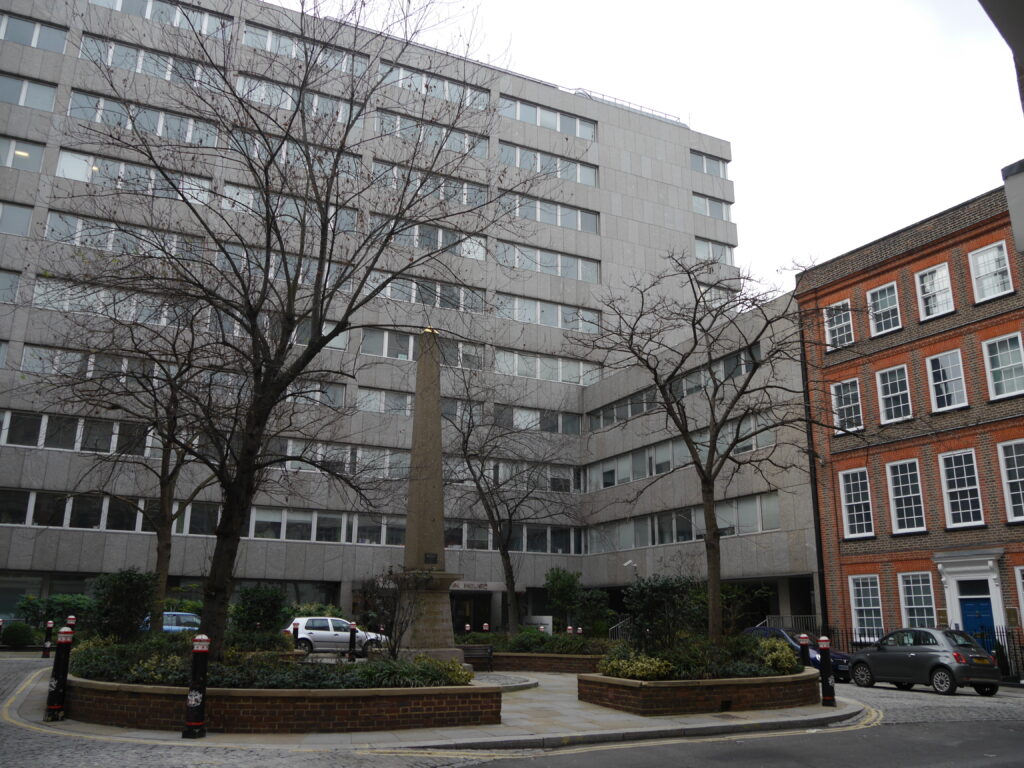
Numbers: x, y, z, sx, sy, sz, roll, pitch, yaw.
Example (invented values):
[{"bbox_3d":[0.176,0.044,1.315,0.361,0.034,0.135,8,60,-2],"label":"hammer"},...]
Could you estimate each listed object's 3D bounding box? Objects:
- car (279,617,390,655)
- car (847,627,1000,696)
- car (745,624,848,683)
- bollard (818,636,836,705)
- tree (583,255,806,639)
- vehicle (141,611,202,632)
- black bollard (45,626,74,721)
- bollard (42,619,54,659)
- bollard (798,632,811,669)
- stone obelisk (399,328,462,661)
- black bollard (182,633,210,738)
[{"bbox_3d":[-6.645,9.557,31.570,4.150,1.440,1.735,6,-17,-19],"label":"car"},{"bbox_3d":[10.333,6.998,21.057,1.640,1.490,3.550,8,-18,-24],"label":"car"},{"bbox_3d":[8.337,8.068,24.851,1.740,1.460,4.000,9,-18,-26],"label":"car"},{"bbox_3d":[5.944,5.430,15.668,0.270,1.220,0.270,-5,-17,19],"label":"bollard"},{"bbox_3d":[3.834,1.483,17.213,4.700,8.800,4.600,1,-16,0],"label":"tree"},{"bbox_3d":[-13.473,9.960,33.126,3.800,1.540,1.700,7,-17,-20],"label":"vehicle"},{"bbox_3d":[-6.494,4.165,11.920,0.270,1.230,0.270,9,-18,-26],"label":"black bollard"},{"bbox_3d":[-15.990,8.801,28.568,0.270,1.220,0.270,9,-18,-27],"label":"bollard"},{"bbox_3d":[6.772,6.377,19.032,0.270,1.220,0.270,1,-16,0],"label":"bollard"},{"bbox_3d":[-2.102,2.655,20.246,1.320,8.450,1.320,8,-17,-23],"label":"stone obelisk"},{"bbox_3d":[-3.951,3.794,10.438,0.270,1.220,0.270,6,-17,-19],"label":"black bollard"}]

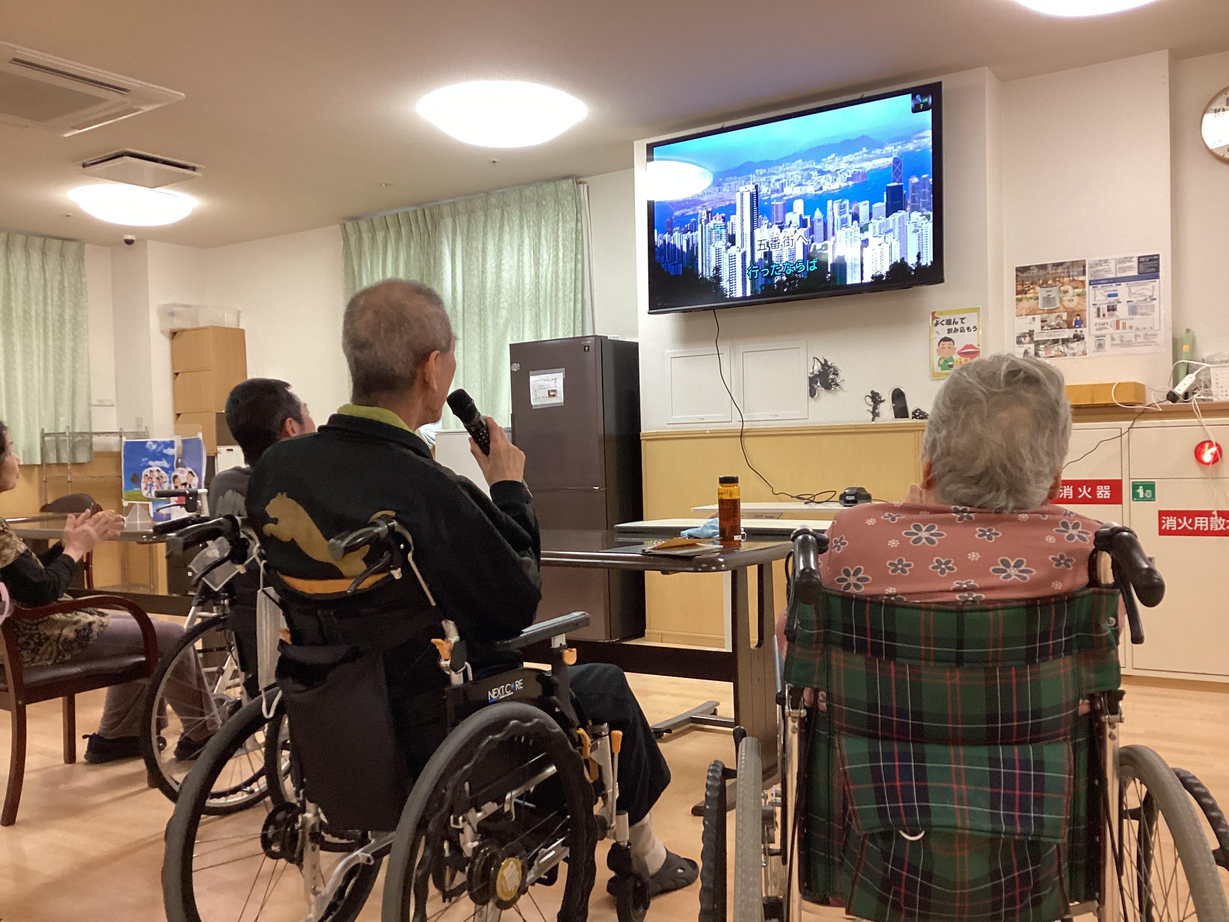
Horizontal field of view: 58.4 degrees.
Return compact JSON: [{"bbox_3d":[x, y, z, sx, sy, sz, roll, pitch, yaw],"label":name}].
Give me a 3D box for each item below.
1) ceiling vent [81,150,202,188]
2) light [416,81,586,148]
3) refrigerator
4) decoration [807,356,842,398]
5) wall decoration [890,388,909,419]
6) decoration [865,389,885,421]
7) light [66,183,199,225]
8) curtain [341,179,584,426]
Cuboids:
[{"bbox_3d":[-2.575,-1.581,5.987,0.484,0.055,0.479,-1,1,34],"label":"ceiling vent"},{"bbox_3d":[-0.525,-1.565,5.121,0.759,0.149,0.759,-1,1,0],"label":"light"},{"bbox_3d":[-0.121,0.152,6.052,0.599,1.580,0.643,-1,1,34],"label":"refrigerator"},{"bbox_3d":[0.983,-0.390,5.144,0.176,0.188,0.012,-1,1,34],"label":"decoration"},{"bbox_3d":[1.282,-0.259,4.946,0.085,0.140,0.012,-1,1,34],"label":"wall decoration"},{"bbox_3d":[1.184,-0.253,5.012,0.087,0.141,0.012,-1,1,34],"label":"decoration"},{"bbox_3d":[-2.934,-1.534,6.727,0.720,0.152,0.720,-1,1,0],"label":"light"},{"bbox_3d":[-1.025,-0.880,6.968,2.009,1.494,0.122,-1,1,34],"label":"curtain"}]

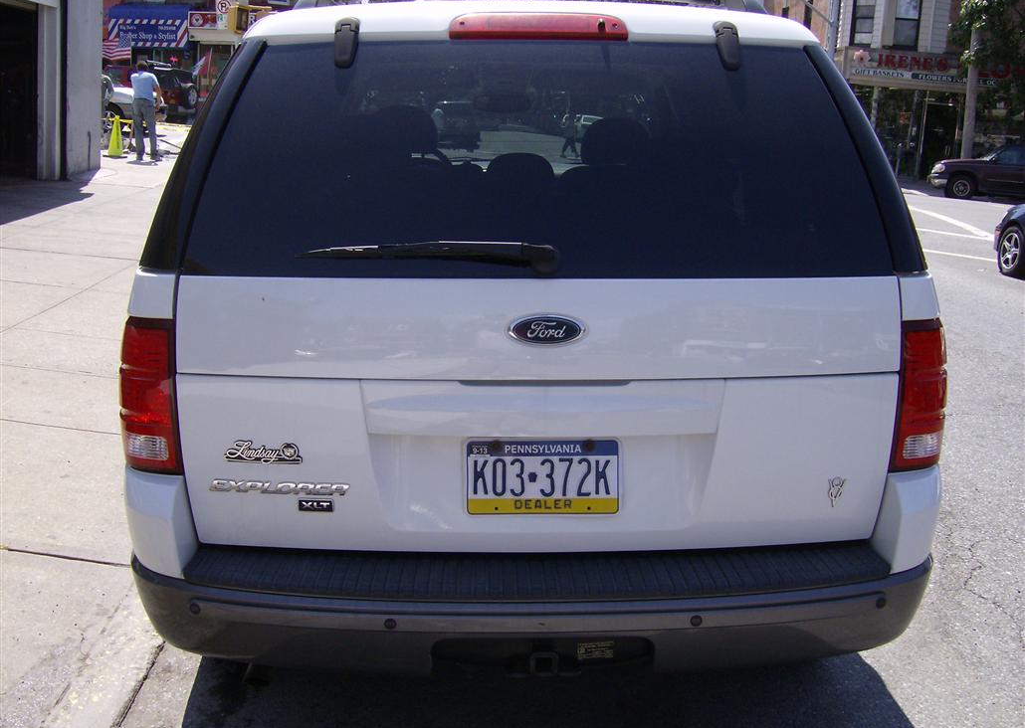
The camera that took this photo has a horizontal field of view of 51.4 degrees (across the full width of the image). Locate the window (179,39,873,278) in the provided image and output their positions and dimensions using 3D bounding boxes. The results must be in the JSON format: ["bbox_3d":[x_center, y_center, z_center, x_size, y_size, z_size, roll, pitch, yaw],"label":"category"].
[{"bbox_3d":[0.061,-0.399,2.037,1.350,0.475,0.090,1,-13,-2],"label":"window"}]

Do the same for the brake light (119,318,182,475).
[{"bbox_3d":[-0.703,0.062,2.077,0.150,0.315,0.150,1,13,-2],"label":"brake light"}]

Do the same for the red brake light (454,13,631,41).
[{"bbox_3d":[0.050,-0.639,2.030,0.345,0.052,0.060,1,13,-2],"label":"red brake light"}]

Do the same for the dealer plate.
[{"bbox_3d":[0.058,0.215,2.040,0.305,0.152,0.012,1,8,-2],"label":"dealer plate"}]

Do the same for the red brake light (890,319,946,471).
[{"bbox_3d":[0.811,0.069,2.137,0.150,0.315,0.150,1,13,-2],"label":"red brake light"}]

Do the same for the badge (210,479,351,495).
[{"bbox_3d":[-0.442,0.236,2.013,0.272,0.026,0.010,2,13,3],"label":"badge"}]

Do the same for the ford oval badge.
[{"bbox_3d":[0.064,-0.062,1.943,0.142,0.058,0.014,1,8,-2],"label":"ford oval badge"}]

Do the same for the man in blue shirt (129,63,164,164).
[{"bbox_3d":[-6.300,-4.341,18.209,0.550,1.720,0.360,-2,13,-14],"label":"man in blue shirt"}]

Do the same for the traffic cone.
[{"bbox_3d":[-7.197,-4.105,19.221,0.370,0.710,0.370,-3,14,-19],"label":"traffic cone"}]

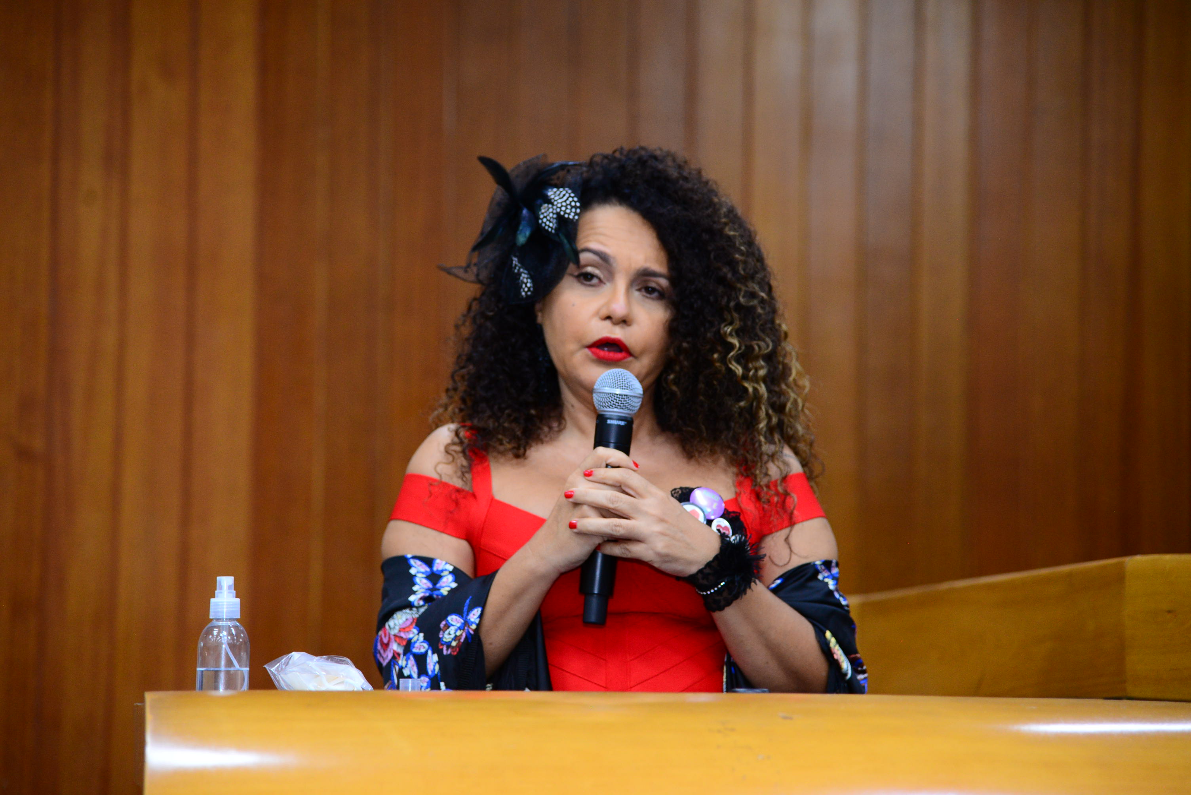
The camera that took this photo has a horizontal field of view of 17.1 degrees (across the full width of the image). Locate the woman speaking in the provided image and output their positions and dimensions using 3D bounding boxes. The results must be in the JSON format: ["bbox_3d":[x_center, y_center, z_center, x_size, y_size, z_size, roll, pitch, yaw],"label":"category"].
[{"bbox_3d":[0.013,0.569,4.053,0.510,1.650,0.430,1,-1,3],"label":"woman speaking"}]

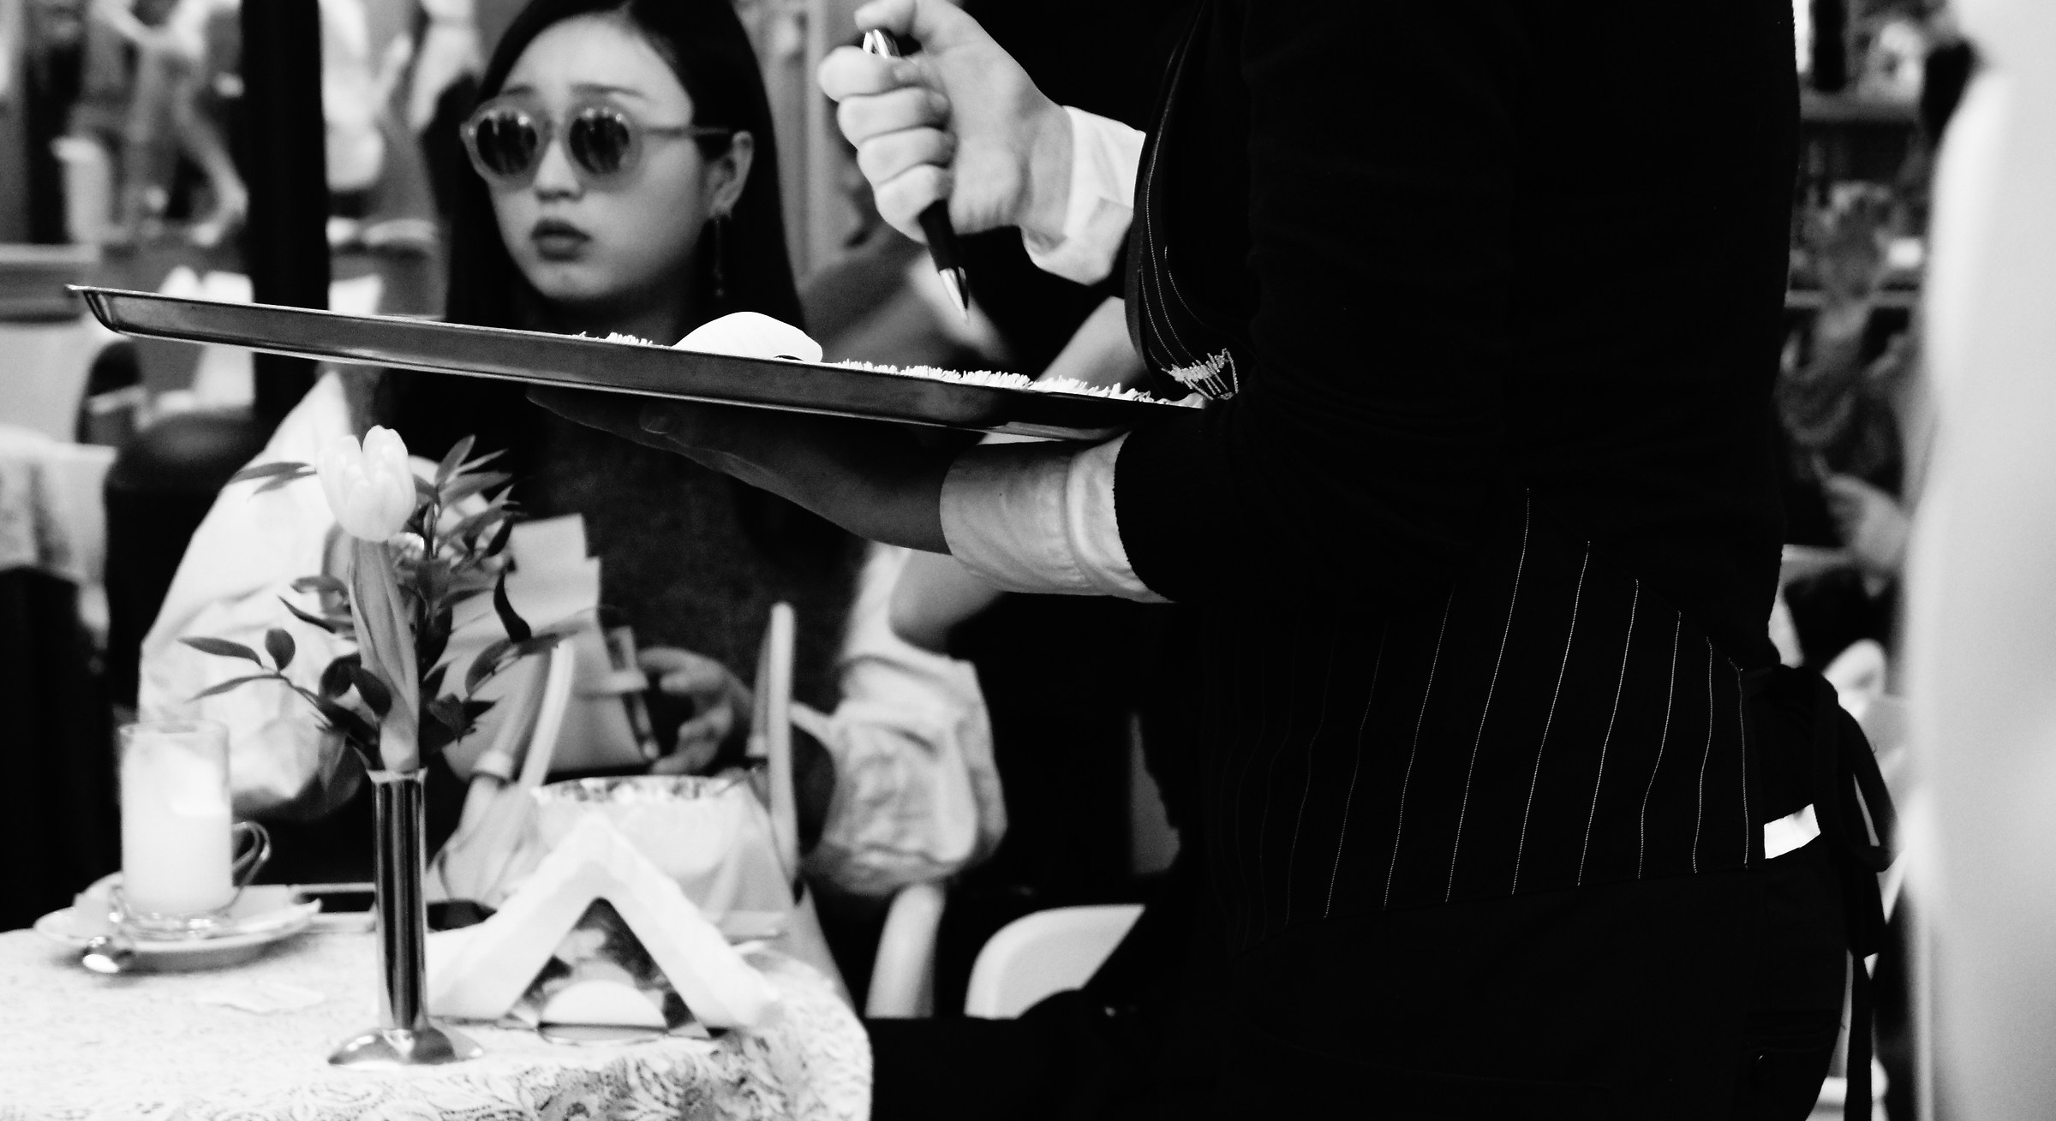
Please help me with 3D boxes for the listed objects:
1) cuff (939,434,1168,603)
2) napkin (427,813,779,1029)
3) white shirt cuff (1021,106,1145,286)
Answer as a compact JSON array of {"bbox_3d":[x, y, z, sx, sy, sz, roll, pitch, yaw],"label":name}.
[{"bbox_3d":[0.010,-0.021,2.270,0.100,0.080,0.075,8,8,18],"label":"cuff"},{"bbox_3d":[-0.216,0.186,2.435,0.172,0.090,0.140,-1,6,3],"label":"napkin"},{"bbox_3d":[0.029,-0.183,2.350,0.055,0.082,0.072,16,-1,-22],"label":"white shirt cuff"}]

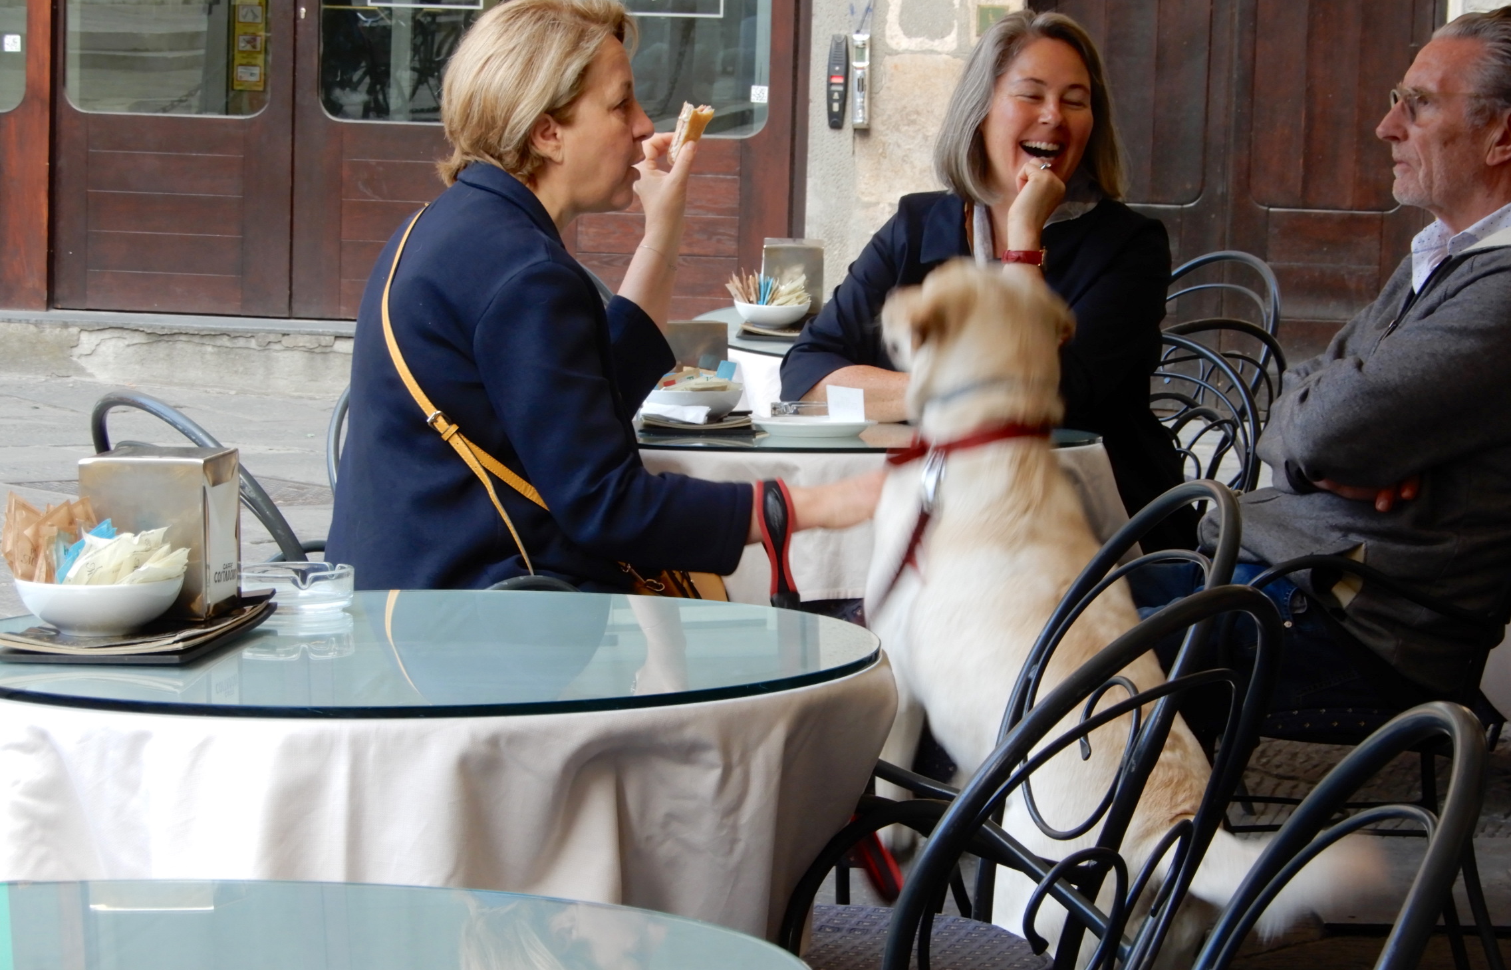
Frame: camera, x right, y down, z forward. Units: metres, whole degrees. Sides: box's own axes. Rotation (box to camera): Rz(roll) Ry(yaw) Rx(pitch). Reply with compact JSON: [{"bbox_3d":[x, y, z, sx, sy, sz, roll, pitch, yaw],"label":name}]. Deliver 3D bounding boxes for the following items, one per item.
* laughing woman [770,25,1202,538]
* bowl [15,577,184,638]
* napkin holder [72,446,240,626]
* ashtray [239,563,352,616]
[{"bbox_3d":[0.330,0.019,5.500,0.530,1.270,0.760,5,8,27],"label":"laughing woman"},{"bbox_3d":[-0.460,0.084,2.910,0.120,0.041,0.120,0,5,0],"label":"bowl"},{"bbox_3d":[-0.434,0.035,3.034,0.092,0.115,0.115,1,5,5],"label":"napkin holder"},{"bbox_3d":[-0.354,0.081,3.160,0.096,0.033,0.096,0,5,0],"label":"ashtray"}]

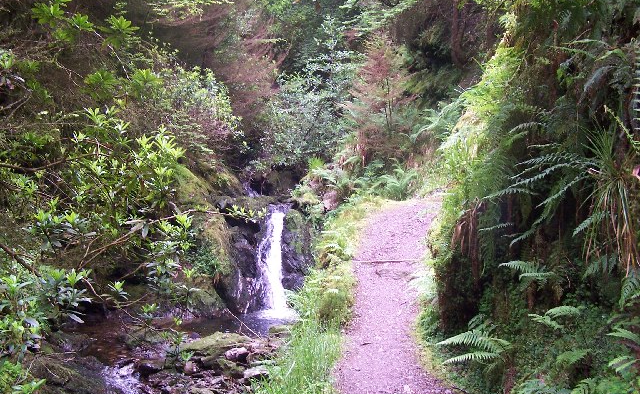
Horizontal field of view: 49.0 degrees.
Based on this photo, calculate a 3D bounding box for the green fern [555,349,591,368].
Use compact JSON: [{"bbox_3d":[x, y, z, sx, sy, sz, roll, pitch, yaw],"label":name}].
[{"bbox_3d":[1.479,0.942,4.100,0.200,0.110,0.170,1,4,17],"label":"green fern"}]

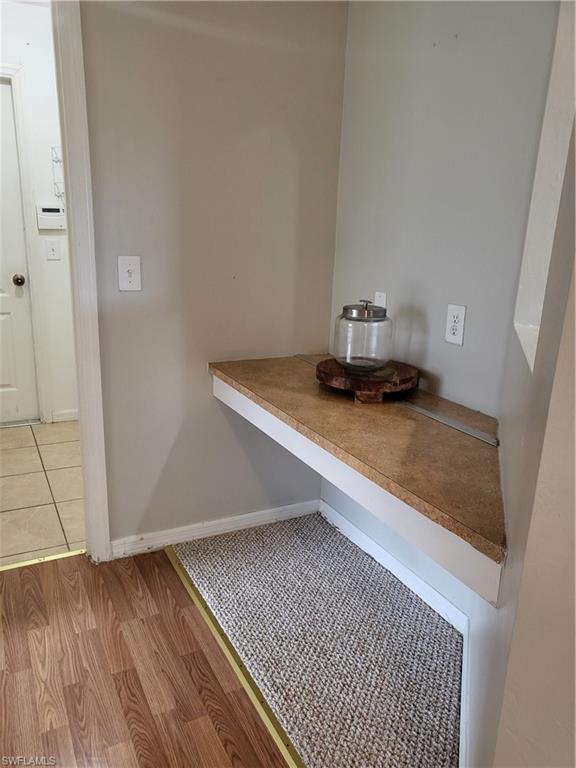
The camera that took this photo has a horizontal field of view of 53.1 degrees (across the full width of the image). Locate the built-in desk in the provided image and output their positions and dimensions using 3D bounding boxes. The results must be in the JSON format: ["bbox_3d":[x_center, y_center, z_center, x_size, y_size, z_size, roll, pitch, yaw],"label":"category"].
[{"bbox_3d":[0.279,0.137,1.775,0.547,0.117,1.467,-6,18,-28],"label":"built-in desk"}]

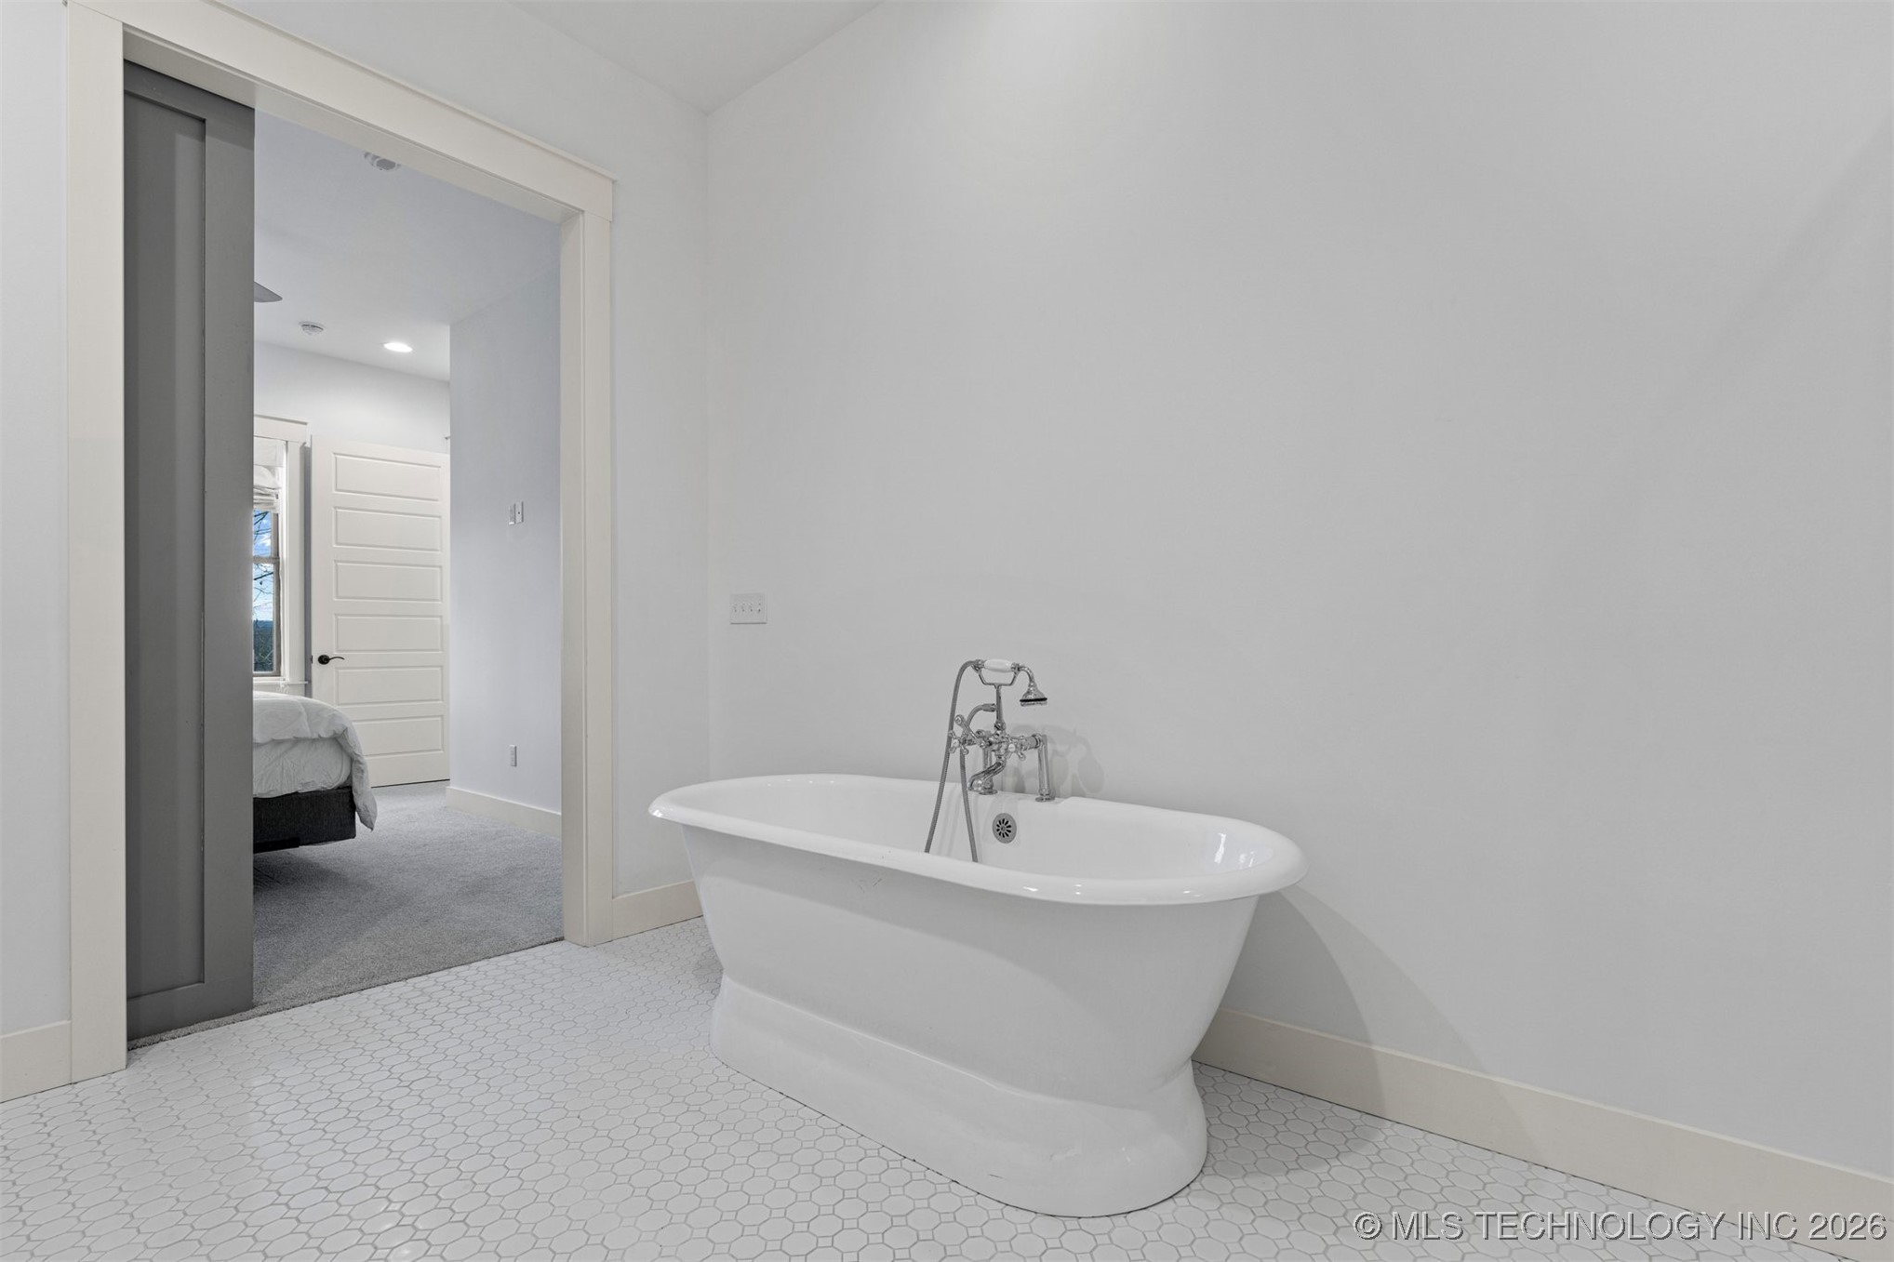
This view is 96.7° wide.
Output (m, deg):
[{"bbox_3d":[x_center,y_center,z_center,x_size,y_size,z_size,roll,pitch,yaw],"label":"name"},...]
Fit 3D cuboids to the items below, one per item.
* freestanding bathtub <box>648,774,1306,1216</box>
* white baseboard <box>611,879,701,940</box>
[{"bbox_3d":[-0.043,0.714,1.931,1.660,0.592,0.725,-2,-2,40],"label":"freestanding bathtub"},{"bbox_3d":[-1.004,0.983,3.011,0.020,0.140,0.400,-2,-2,40],"label":"white baseboard"}]

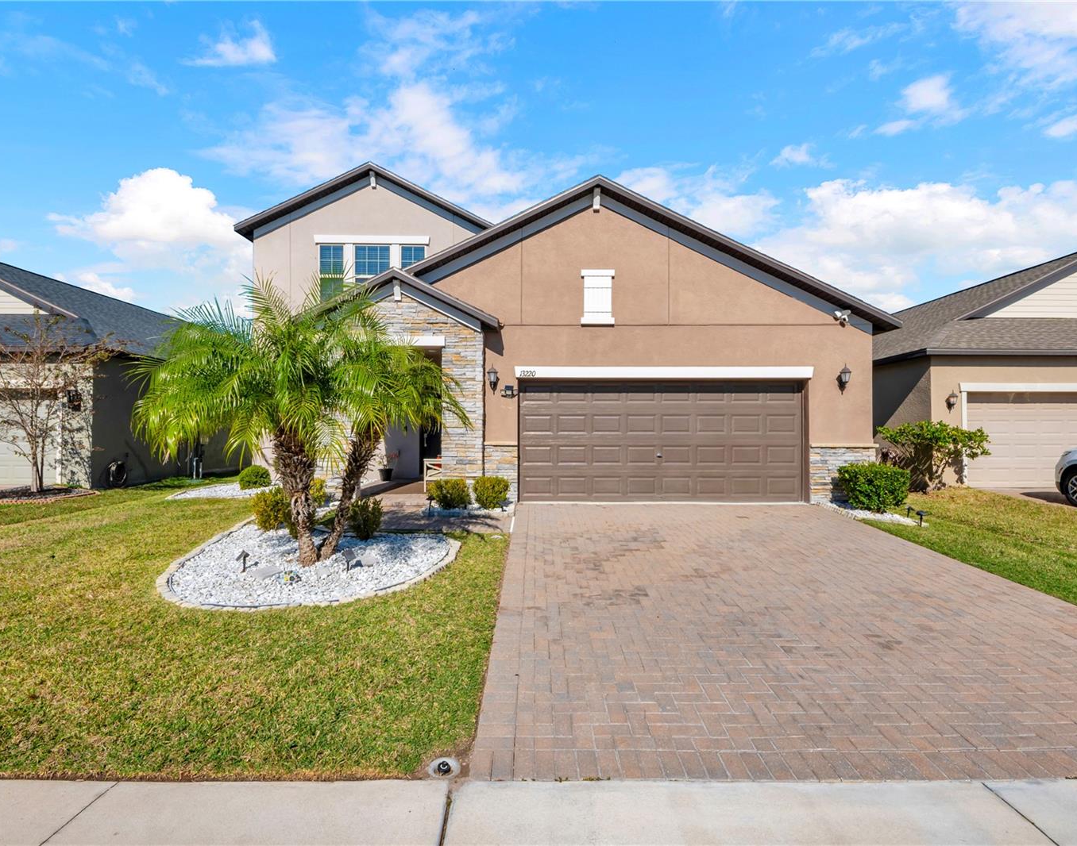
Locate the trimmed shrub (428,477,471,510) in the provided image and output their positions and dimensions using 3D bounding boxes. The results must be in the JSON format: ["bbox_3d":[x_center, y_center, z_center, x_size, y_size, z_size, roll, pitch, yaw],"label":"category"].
[{"bbox_3d":[-1.385,1.098,7.700,0.660,0.500,0.600,0,0,0],"label":"trimmed shrub"}]

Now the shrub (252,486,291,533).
[{"bbox_3d":[-3.521,1.145,6.550,0.550,0.600,0.550,0,0,0],"label":"shrub"}]

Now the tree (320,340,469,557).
[{"bbox_3d":[-1.630,0.287,5.500,1.750,2.400,1.750,0,0,0],"label":"tree"}]

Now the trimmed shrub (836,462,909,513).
[{"bbox_3d":[5.249,1.004,7.750,0.920,0.760,0.800,0,0,0],"label":"trimmed shrub"}]

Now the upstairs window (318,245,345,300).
[{"bbox_3d":[-4.891,-3.478,11.700,0.600,1.500,0.130,0,0,0],"label":"upstairs window"}]

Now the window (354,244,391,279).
[{"bbox_3d":[-3.927,-3.478,11.700,0.860,1.500,0.130,0,0,0],"label":"window"}]

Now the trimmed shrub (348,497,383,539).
[{"bbox_3d":[-2.192,1.205,6.250,0.450,0.550,0.450,0,0,0],"label":"trimmed shrub"}]

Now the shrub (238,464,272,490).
[{"bbox_3d":[-6.035,1.149,10.500,0.680,0.530,0.650,0,0,0],"label":"shrub"}]

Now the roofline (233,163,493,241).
[{"bbox_3d":[-3.950,-5.200,12.000,6.200,1.850,1.400,0,0,0],"label":"roofline"}]

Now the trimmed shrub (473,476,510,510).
[{"bbox_3d":[-0.745,1.104,7.800,0.580,0.520,0.560,0,0,0],"label":"trimmed shrub"}]

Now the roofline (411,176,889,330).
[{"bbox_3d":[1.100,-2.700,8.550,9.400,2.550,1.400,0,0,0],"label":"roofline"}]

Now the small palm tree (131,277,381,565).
[{"bbox_3d":[-3.077,-0.022,5.400,2.600,3.100,2.500,0,0,0],"label":"small palm tree"}]

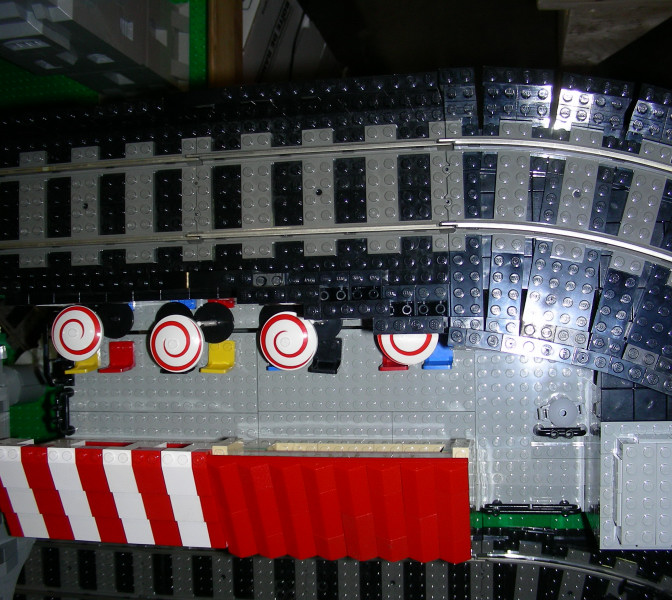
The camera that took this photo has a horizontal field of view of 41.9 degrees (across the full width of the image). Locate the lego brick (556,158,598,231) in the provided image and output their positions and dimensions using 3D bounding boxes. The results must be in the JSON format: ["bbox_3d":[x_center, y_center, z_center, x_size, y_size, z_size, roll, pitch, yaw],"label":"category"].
[{"bbox_3d":[0.115,-0.050,0.416,0.016,0.005,0.033,9,90,11],"label":"lego brick"}]

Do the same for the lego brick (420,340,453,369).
[{"bbox_3d":[0.058,0.030,0.495,0.016,0.019,0.018,-1,88,11],"label":"lego brick"}]

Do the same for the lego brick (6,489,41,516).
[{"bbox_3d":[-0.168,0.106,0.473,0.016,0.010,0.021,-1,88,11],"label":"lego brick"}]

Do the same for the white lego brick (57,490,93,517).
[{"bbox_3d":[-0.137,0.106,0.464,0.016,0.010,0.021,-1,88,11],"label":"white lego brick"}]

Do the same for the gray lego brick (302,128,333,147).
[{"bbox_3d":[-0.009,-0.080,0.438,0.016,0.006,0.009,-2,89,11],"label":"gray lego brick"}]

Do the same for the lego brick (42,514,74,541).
[{"bbox_3d":[-0.150,0.119,0.474,0.016,0.011,0.024,-1,88,11],"label":"lego brick"}]

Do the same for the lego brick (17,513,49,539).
[{"bbox_3d":[-0.165,0.119,0.478,0.016,0.011,0.024,-1,88,11],"label":"lego brick"}]

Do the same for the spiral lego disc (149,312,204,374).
[{"bbox_3d":[-0.089,0.024,0.486,0.032,0.007,0.032,-1,88,11],"label":"spiral lego disc"}]

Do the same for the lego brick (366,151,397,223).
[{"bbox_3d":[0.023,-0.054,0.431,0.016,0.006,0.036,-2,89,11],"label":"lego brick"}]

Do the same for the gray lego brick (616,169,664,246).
[{"bbox_3d":[0.144,-0.043,0.414,0.016,0.005,0.033,15,91,11],"label":"gray lego brick"}]

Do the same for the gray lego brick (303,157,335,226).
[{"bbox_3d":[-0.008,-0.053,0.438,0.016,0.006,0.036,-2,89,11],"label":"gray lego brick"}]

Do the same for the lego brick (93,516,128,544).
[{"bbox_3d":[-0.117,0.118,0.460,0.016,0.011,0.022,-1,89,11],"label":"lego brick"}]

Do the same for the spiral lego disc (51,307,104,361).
[{"bbox_3d":[-0.146,0.019,0.492,0.032,0.008,0.032,0,89,11],"label":"spiral lego disc"}]

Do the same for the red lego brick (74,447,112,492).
[{"bbox_3d":[-0.124,0.087,0.450,0.016,0.011,0.024,-1,88,11],"label":"red lego brick"}]

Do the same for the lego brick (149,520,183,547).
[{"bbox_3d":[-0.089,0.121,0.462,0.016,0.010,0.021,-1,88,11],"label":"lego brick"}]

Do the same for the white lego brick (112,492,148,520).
[{"bbox_3d":[-0.107,0.103,0.456,0.016,0.011,0.024,-1,88,11],"label":"white lego brick"}]

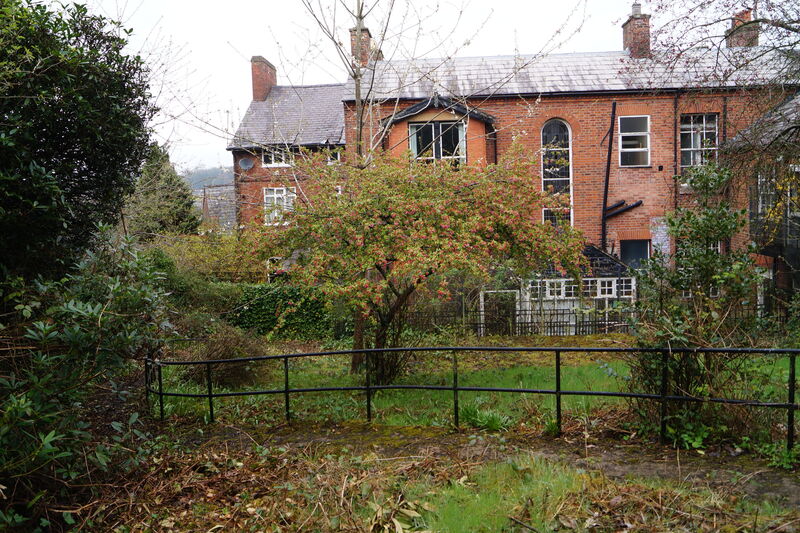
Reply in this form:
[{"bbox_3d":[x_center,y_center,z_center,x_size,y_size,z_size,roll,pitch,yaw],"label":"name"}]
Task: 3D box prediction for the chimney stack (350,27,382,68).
[{"bbox_3d":[-1.373,-7.636,21.427,0.648,1.375,1.030,-2,4,4],"label":"chimney stack"}]

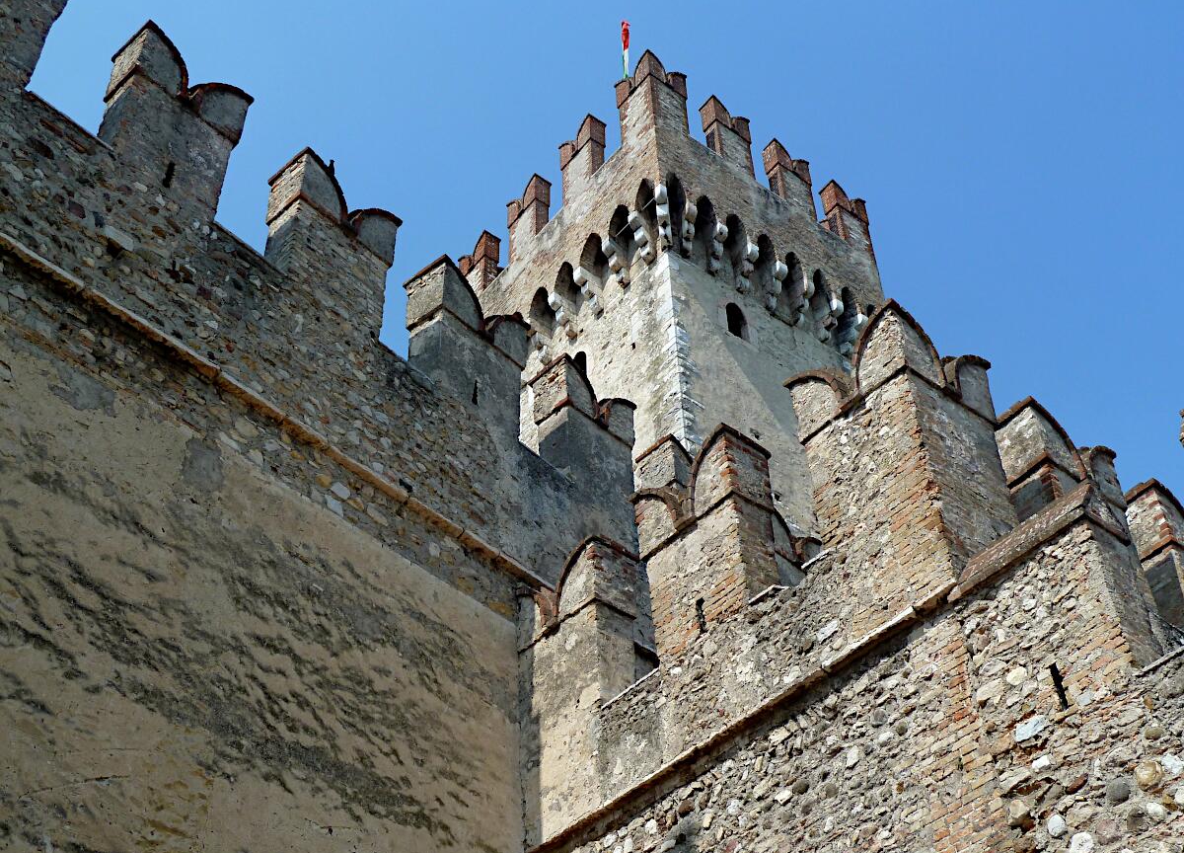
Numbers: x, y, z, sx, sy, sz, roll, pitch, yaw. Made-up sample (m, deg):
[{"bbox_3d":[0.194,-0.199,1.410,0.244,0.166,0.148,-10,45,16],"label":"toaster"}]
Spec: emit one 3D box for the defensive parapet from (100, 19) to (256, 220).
[{"bbox_3d":[-5.404,-3.663,17.431,0.819,2.652,1.691,-32,-51,28],"label":"defensive parapet"}]

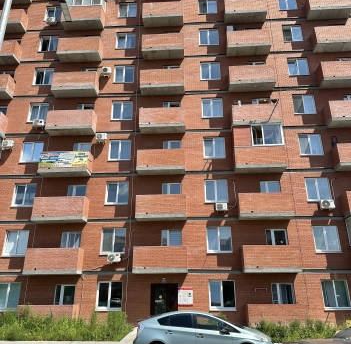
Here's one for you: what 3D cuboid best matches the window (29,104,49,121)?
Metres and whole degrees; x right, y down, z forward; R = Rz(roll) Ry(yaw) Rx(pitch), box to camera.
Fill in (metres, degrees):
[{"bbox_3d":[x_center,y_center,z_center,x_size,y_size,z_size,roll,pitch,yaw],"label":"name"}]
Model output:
[{"bbox_3d":[-9.066,-3.893,21.570,1.289,1.410,0.160,-1,-20,3],"label":"window"}]

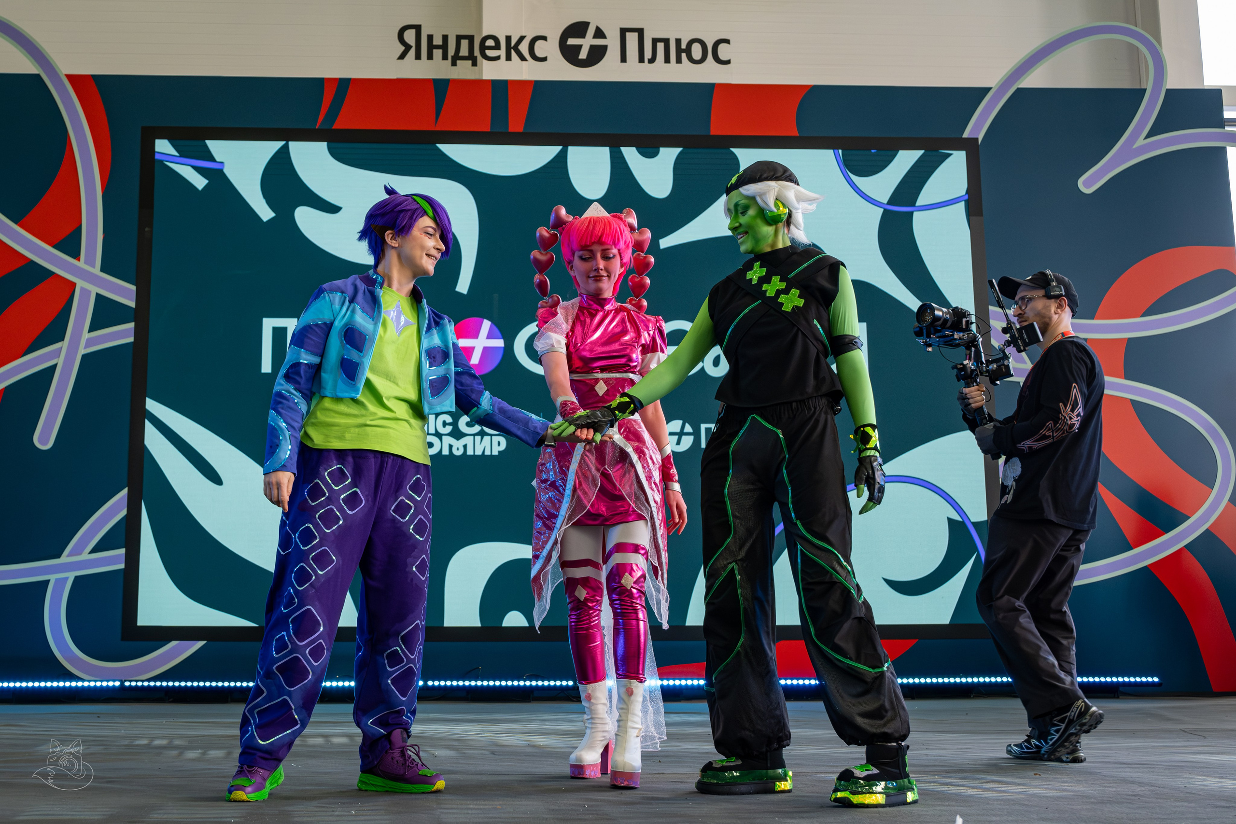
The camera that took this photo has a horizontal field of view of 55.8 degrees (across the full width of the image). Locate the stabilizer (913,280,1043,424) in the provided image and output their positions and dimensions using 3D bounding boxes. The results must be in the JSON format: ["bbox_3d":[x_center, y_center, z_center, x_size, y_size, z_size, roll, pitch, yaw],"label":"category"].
[{"bbox_3d":[1.238,-0.206,4.030,0.400,0.520,0.250,4,-9,-30],"label":"stabilizer"}]

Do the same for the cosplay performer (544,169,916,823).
[{"bbox_3d":[0.332,0.159,3.368,0.860,1.860,0.620,-6,-10,38],"label":"cosplay performer"}]

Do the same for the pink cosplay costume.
[{"bbox_3d":[-0.043,0.230,3.762,0.490,1.830,0.480,-1,-8,3],"label":"pink cosplay costume"}]

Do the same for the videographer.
[{"bbox_3d":[1.428,0.324,4.051,0.500,1.690,0.490,1,-8,-11],"label":"videographer"}]

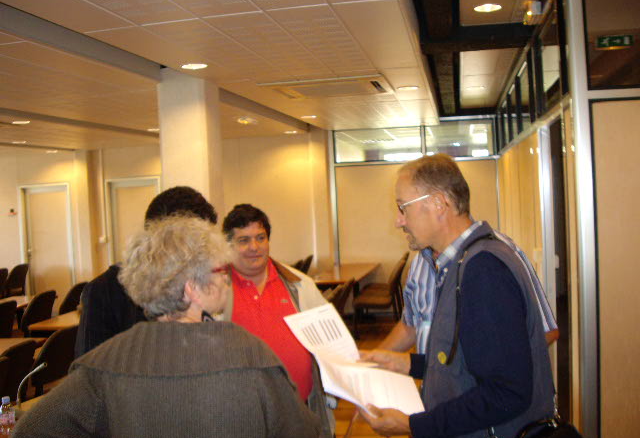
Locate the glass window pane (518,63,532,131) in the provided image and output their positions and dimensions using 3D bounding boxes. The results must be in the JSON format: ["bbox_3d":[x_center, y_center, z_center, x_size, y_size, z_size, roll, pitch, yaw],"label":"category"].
[{"bbox_3d":[1.639,-0.967,5.649,0.050,0.490,0.750,-2,2,11],"label":"glass window pane"}]

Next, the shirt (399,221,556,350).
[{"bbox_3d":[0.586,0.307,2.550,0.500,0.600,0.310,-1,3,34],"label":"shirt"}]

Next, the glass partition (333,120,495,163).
[{"bbox_3d":[1.241,-1.054,9.624,2.180,0.490,0.060,-2,2,11],"label":"glass partition"}]

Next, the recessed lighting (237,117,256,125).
[{"bbox_3d":[-0.798,-1.058,7.625,0.190,0.055,0.190,-2,2,11],"label":"recessed lighting"}]

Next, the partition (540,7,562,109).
[{"bbox_3d":[1.323,-0.889,4.062,0.050,0.490,0.750,-2,2,11],"label":"partition"}]

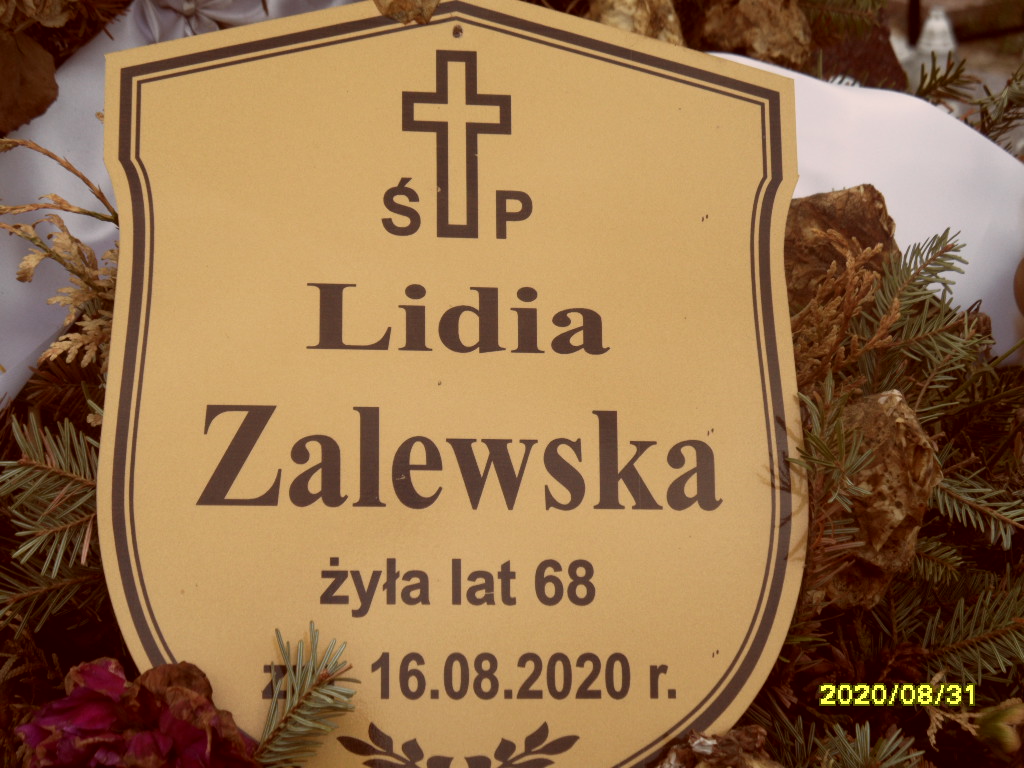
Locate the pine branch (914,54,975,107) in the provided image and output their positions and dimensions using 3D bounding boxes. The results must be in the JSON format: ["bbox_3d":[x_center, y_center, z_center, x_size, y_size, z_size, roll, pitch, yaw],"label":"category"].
[{"bbox_3d":[0.178,-0.125,0.970,0.026,0.019,0.020,0,25,0],"label":"pine branch"}]

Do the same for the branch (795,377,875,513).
[{"bbox_3d":[0.102,0.019,0.748,0.027,0.038,0.026,0,25,0],"label":"branch"}]

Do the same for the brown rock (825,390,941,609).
[{"bbox_3d":[0.120,0.037,0.765,0.038,0.060,0.042,0,25,0],"label":"brown rock"}]

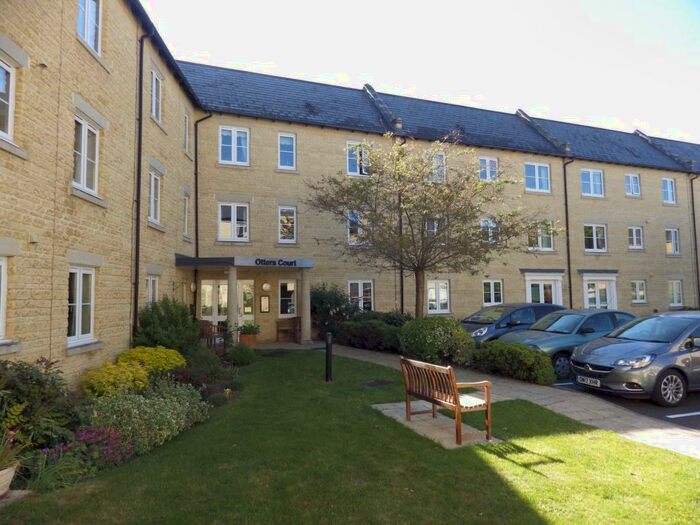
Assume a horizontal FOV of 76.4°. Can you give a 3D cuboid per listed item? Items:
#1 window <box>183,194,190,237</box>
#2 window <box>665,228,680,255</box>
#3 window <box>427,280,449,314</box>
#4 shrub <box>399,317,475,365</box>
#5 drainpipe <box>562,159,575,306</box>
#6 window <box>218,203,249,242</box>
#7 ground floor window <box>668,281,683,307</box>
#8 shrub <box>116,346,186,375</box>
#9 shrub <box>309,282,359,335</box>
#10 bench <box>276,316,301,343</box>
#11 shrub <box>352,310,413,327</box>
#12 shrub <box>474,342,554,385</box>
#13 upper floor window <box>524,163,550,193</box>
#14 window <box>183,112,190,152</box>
[{"bbox_3d":[-5.461,-1.463,14.780,0.120,1.350,0.640,0,-4,-3],"label":"window"},{"bbox_3d":[17.655,-1.101,24.357,1.060,1.330,0.120,1,-4,-21],"label":"window"},{"bbox_3d":[3.795,1.479,19.040,1.050,1.400,0.120,1,-4,-21],"label":"window"},{"bbox_3d":[2.364,2.039,11.887,1.650,1.170,1.700,1,-4,-21],"label":"shrub"},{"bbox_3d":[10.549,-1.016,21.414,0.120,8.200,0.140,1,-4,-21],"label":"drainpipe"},{"bbox_3d":[-4.225,-1.443,16.221,1.060,1.370,0.120,1,-4,-21],"label":"window"},{"bbox_3d":[17.790,1.684,24.317,1.030,1.390,0.120,1,-4,-21],"label":"ground floor window"},{"bbox_3d":[-4.135,2.056,9.254,1.350,0.600,1.000,0,-4,-4],"label":"shrub"},{"bbox_3d":[-0.547,1.778,15.858,1.600,1.950,1.300,1,-4,-21],"label":"shrub"},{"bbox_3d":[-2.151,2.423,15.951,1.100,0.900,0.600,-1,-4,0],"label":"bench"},{"bbox_3d":[1.236,2.366,16.775,2.400,1.030,1.200,1,-4,-21],"label":"shrub"},{"bbox_3d":[3.404,2.043,9.374,0.750,0.720,2.050,1,-4,-20],"label":"shrub"},{"bbox_3d":[9.238,-4.176,21.930,1.600,1.450,0.120,1,-4,-21],"label":"upper floor window"},{"bbox_3d":[-5.436,-4.304,14.728,0.120,1.350,0.630,0,-4,-4],"label":"window"}]

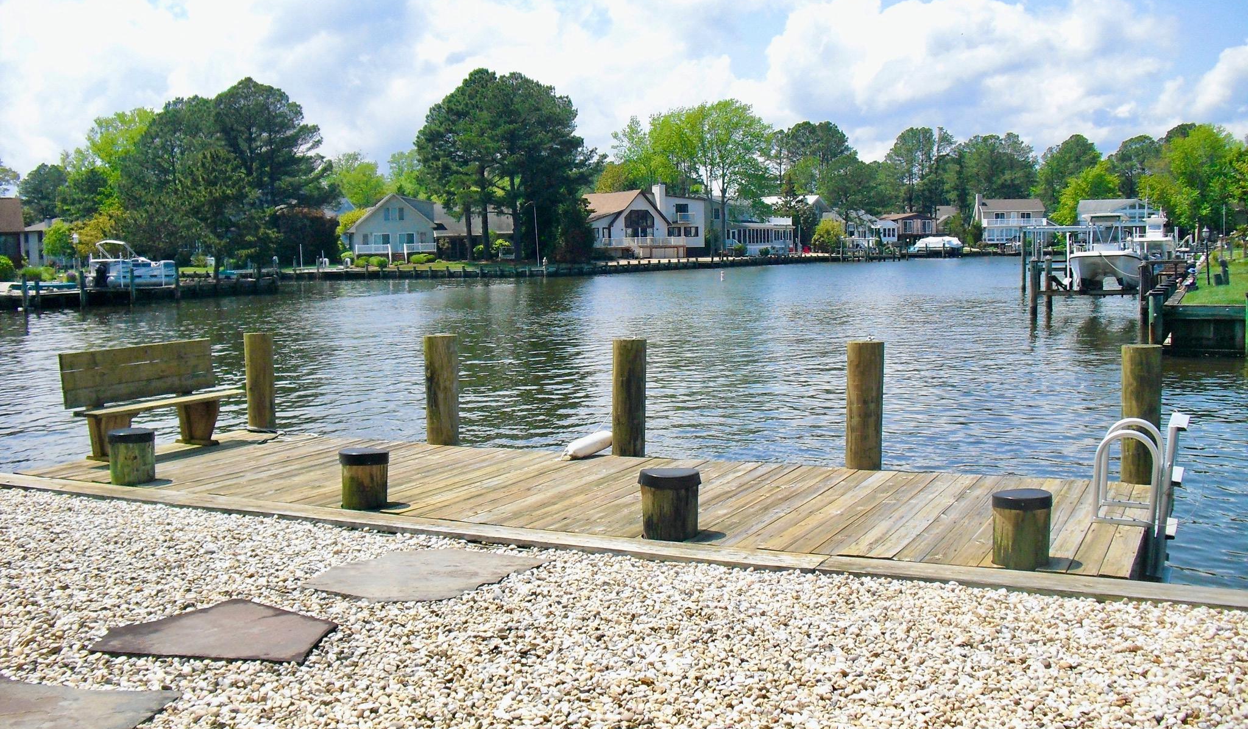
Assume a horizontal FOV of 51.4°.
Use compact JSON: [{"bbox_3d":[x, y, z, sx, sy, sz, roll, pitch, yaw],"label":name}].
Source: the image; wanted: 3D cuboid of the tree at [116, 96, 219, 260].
[{"bbox_3d":[-35.080,-13.930,100.000,8.040,13.520,7.640,-3,5,-19],"label":"tree"}]

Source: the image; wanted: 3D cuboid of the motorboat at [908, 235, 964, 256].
[{"bbox_3d":[47.095,-17.761,195.000,7.900,2.900,2.700,-1,5,0],"label":"motorboat"}]

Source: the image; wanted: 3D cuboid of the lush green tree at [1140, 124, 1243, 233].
[{"bbox_3d":[50.235,-15.550,115.000,8.700,11.490,8.700,-1,5,0],"label":"lush green tree"}]

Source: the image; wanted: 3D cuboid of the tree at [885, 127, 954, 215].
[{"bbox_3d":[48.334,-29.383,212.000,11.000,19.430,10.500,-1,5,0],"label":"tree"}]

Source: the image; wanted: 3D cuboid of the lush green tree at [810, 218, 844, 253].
[{"bbox_3d":[27.566,-17.452,176.000,4.495,4.892,4.495,-1,5,0],"label":"lush green tree"}]

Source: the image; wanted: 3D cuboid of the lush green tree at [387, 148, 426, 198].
[{"bbox_3d":[-29.020,-21.683,176.000,6.875,15.204,6.875,-1,5,0],"label":"lush green tree"}]

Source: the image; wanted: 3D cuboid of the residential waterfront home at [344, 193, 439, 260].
[{"bbox_3d":[-25.656,-15.307,143.500,10.241,7.222,11.000,-1,5,0],"label":"residential waterfront home"}]

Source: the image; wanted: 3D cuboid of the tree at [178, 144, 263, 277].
[{"bbox_3d":[-27.370,-10.380,88.000,5.750,9.060,5.460,-3,5,-17],"label":"tree"}]

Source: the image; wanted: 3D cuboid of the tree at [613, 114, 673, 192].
[{"bbox_3d":[2.875,-24.470,178.000,9.360,19.389,9.360,-1,5,0],"label":"tree"}]

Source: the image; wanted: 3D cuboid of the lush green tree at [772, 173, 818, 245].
[{"bbox_3d":[22.350,-20.110,170.000,6.000,9.960,5.700,0,5,7],"label":"lush green tree"}]

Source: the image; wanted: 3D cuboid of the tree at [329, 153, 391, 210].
[{"bbox_3d":[-33.652,-20.451,165.000,8.500,13.260,8.500,-1,5,0],"label":"tree"}]

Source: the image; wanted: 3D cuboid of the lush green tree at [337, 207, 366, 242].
[{"bbox_3d":[-30.699,-15.184,147.000,3.865,5.300,3.865,-1,5,0],"label":"lush green tree"}]

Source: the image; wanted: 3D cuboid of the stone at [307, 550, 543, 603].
[{"bbox_3d":[-1.036,1.082,6.597,0.897,0.040,1.049,2,6,32],"label":"stone"}]

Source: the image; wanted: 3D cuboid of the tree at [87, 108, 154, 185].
[{"bbox_3d":[-46.559,-16.587,120.000,7.300,14.330,7.300,-1,5,0],"label":"tree"}]

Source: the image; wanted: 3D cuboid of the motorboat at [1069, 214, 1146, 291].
[{"bbox_3d":[16.964,-3.913,45.300,2.500,2.620,7.300,1,6,24],"label":"motorboat"}]

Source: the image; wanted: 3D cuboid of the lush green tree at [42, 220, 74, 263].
[{"bbox_3d":[-41.391,-8.849,95.000,2.355,3.497,2.355,-1,5,0],"label":"lush green tree"}]

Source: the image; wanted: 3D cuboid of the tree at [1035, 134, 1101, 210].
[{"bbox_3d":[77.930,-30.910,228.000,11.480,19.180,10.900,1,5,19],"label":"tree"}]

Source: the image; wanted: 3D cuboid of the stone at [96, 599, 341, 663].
[{"bbox_3d":[-1.700,1.176,5.711,1.077,0.040,0.829,0,5,14],"label":"stone"}]

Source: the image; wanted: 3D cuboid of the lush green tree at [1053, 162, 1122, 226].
[{"bbox_3d":[69.653,-24.170,195.000,10.000,12.740,9.500,-1,5,0],"label":"lush green tree"}]

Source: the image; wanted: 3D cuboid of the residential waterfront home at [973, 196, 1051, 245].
[{"bbox_3d":[61.360,-22.980,206.000,11.280,8.050,9.000,0,5,9],"label":"residential waterfront home"}]

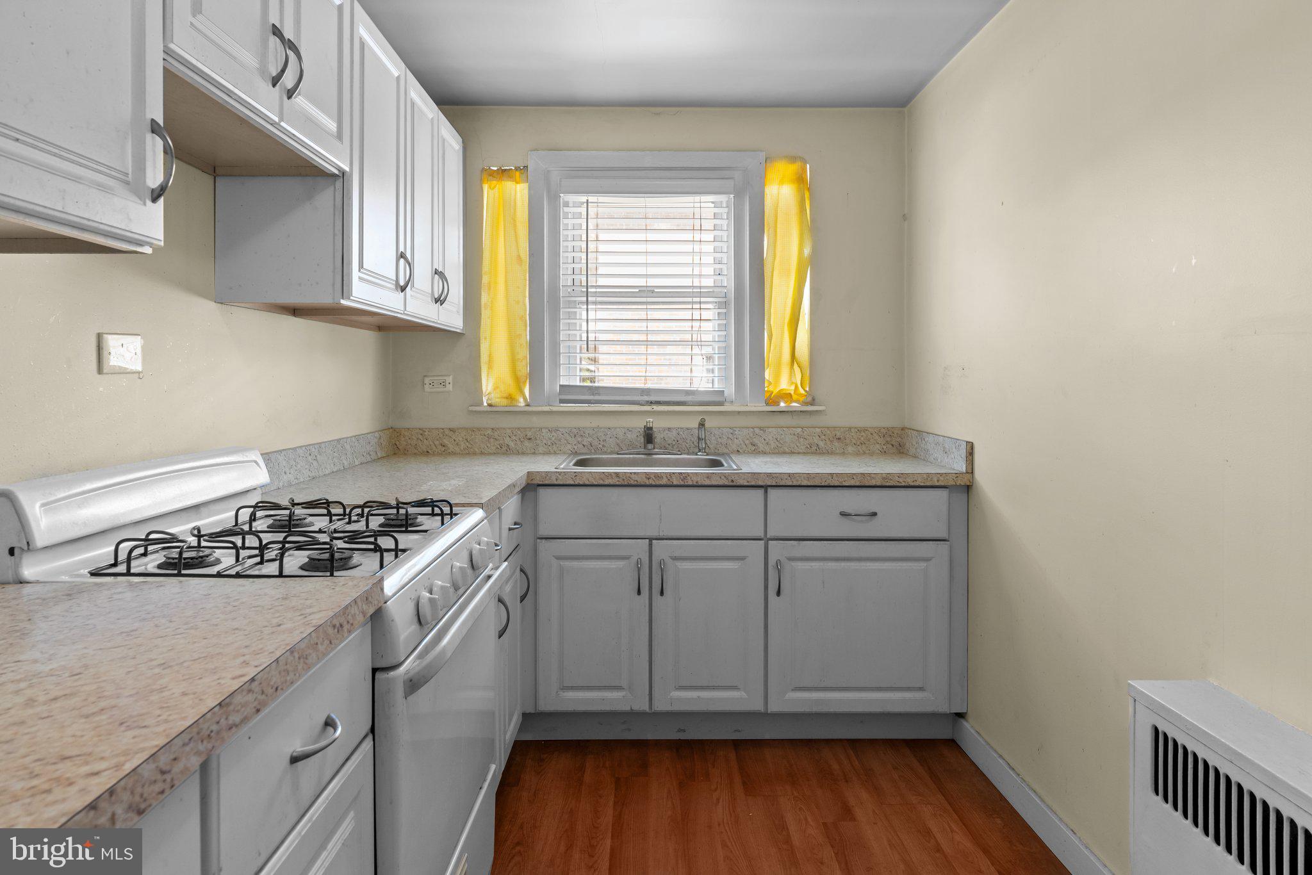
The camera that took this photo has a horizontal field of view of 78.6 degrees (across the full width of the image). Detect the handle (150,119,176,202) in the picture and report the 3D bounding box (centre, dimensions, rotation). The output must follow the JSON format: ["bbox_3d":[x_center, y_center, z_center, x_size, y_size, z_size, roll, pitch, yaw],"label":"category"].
[{"bbox_3d":[-0.716,-0.401,1.165,0.032,0.120,0.013,0,3,-1],"label":"handle"}]

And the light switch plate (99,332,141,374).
[{"bbox_3d":[-1.071,-0.167,1.605,0.009,0.079,0.122,0,3,-1],"label":"light switch plate"}]

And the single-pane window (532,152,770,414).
[{"bbox_3d":[-0.038,-0.662,3.345,0.970,1.060,0.100,0,3,-1],"label":"single-pane window"}]

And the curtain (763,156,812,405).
[{"bbox_3d":[0.546,-0.652,3.335,0.200,1.035,0.060,0,3,-1],"label":"curtain"}]

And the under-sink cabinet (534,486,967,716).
[{"bbox_3d":[0.317,0.535,3.025,1.470,0.780,0.610,0,3,-1],"label":"under-sink cabinet"}]

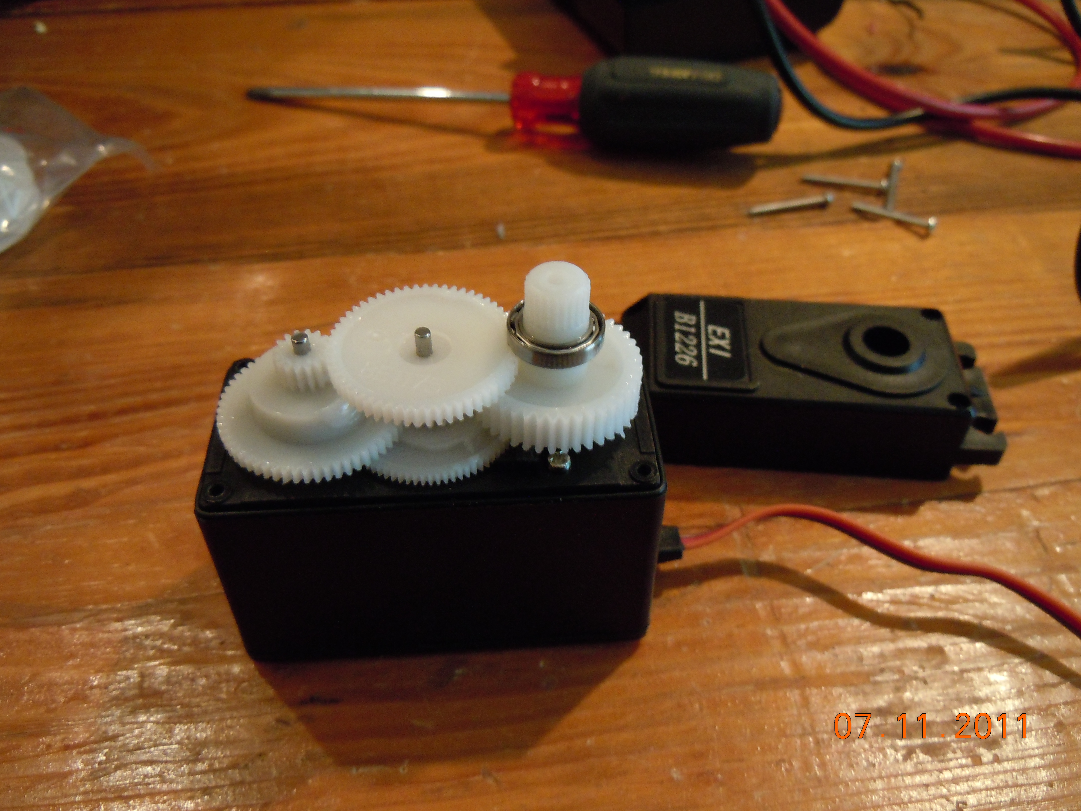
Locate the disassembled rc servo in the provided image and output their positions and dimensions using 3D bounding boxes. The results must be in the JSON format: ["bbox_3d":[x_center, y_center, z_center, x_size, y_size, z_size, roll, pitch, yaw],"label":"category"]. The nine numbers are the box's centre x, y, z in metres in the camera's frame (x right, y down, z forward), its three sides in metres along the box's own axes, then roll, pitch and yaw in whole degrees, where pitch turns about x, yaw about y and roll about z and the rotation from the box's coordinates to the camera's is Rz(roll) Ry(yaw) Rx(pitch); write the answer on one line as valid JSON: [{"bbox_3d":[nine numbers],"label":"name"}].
[{"bbox_3d":[-0.015,0.006,0.133,0.060,0.062,0.029,-3,47,-3],"label":"disassembled rc servo"}]

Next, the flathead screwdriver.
[{"bbox_3d":[-0.012,-0.080,0.247,0.145,0.024,0.024,6,47,13],"label":"flathead screwdriver"}]

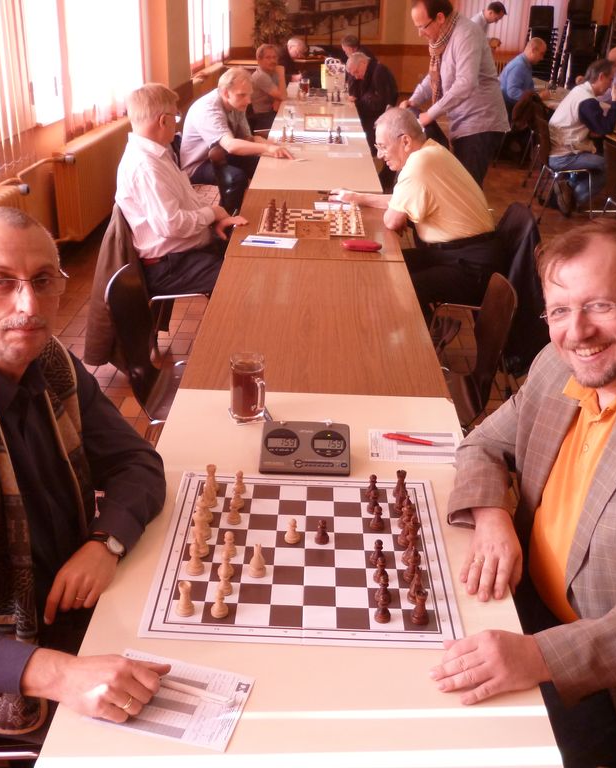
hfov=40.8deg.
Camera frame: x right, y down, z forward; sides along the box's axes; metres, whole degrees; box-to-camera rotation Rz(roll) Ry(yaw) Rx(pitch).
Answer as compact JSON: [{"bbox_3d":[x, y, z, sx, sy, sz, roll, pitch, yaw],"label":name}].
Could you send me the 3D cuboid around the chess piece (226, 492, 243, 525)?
[{"bbox_3d":[-0.144,0.252,1.654,0.029,0.051,0.029,2,25,0],"label":"chess piece"}]

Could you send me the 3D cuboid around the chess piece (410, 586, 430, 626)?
[{"bbox_3d":[0.188,0.367,1.367,0.029,0.056,0.029,2,25,0],"label":"chess piece"}]

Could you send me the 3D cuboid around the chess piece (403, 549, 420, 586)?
[{"bbox_3d":[0.186,0.313,1.453,0.030,0.066,0.030,2,25,0],"label":"chess piece"}]

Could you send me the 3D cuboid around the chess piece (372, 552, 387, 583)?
[{"bbox_3d":[0.130,0.326,1.462,0.027,0.047,0.027,2,25,0],"label":"chess piece"}]

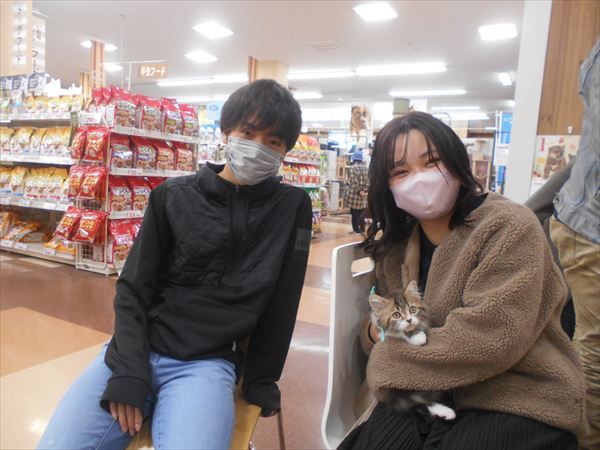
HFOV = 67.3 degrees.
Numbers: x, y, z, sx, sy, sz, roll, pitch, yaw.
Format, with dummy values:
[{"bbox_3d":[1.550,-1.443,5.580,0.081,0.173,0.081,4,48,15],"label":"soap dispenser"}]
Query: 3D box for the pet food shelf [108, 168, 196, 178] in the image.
[{"bbox_3d":[-1.638,-0.551,4.754,0.400,0.060,1.200,7,7,28],"label":"pet food shelf"}]

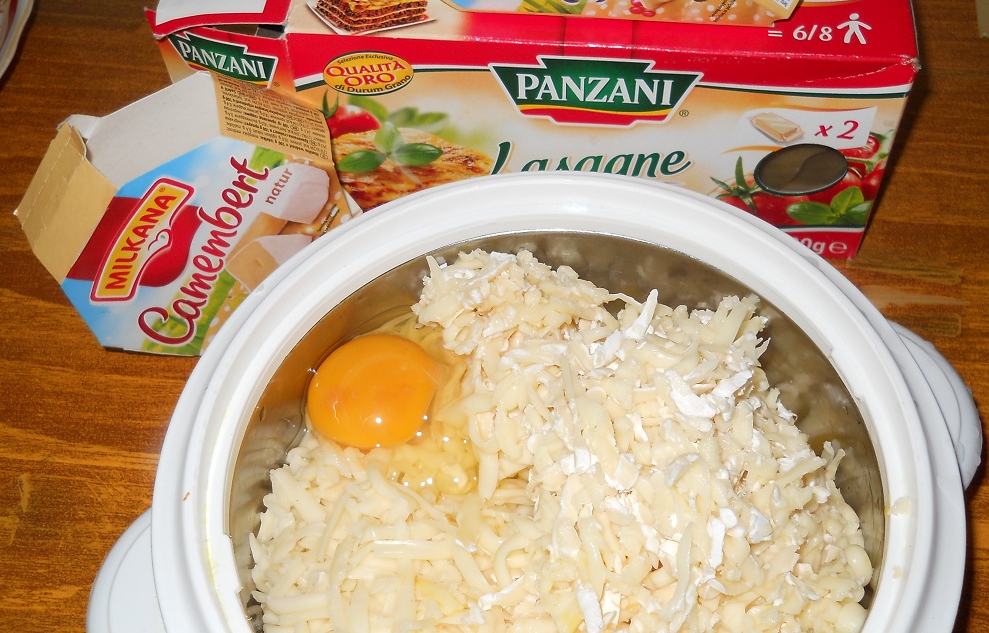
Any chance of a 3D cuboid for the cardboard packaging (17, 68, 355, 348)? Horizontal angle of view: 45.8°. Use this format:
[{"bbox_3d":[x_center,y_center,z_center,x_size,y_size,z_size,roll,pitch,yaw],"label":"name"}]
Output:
[{"bbox_3d":[-0.093,-0.028,0.369,0.088,0.086,0.029,11,38,-39],"label":"cardboard packaging"}]

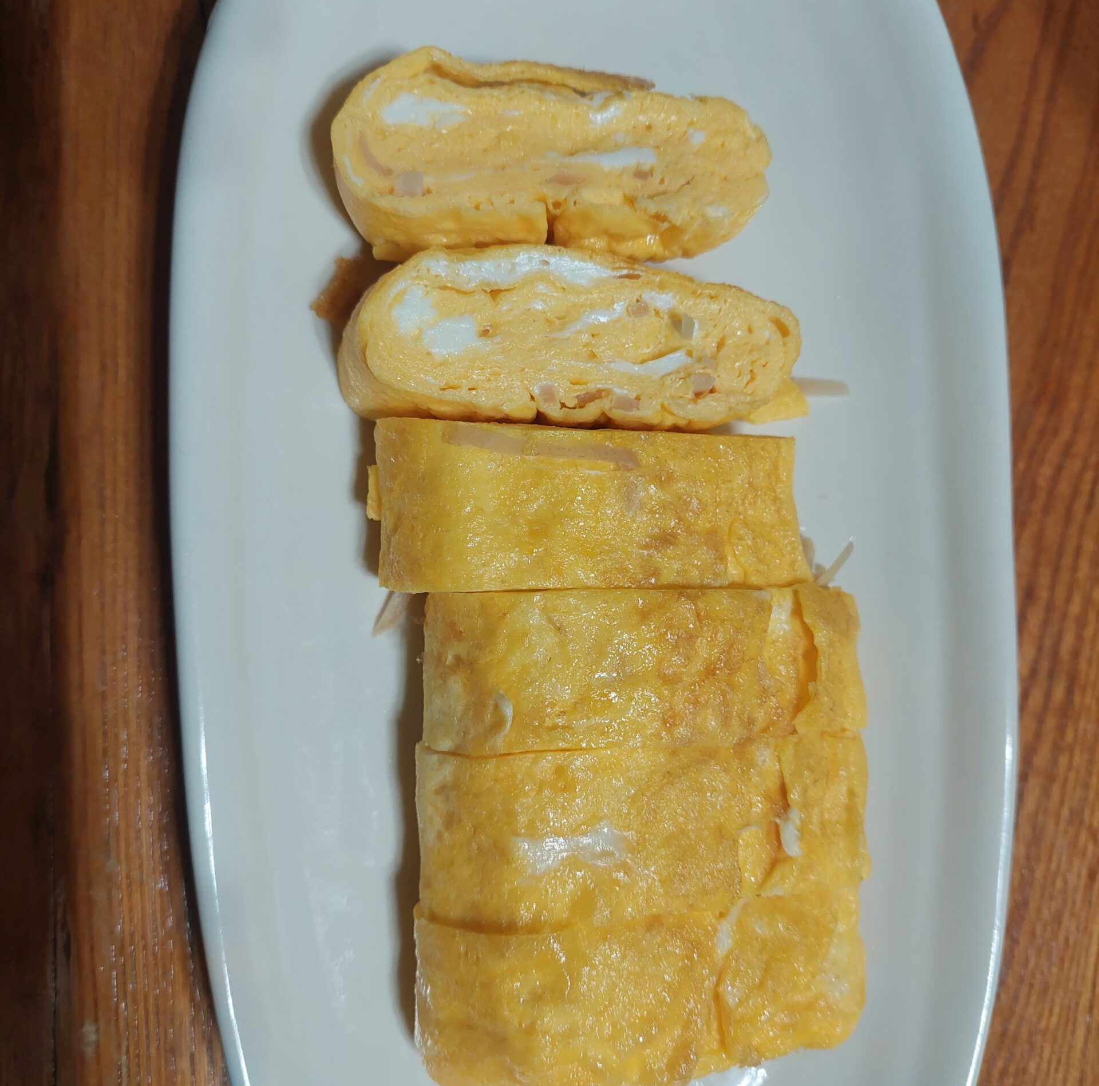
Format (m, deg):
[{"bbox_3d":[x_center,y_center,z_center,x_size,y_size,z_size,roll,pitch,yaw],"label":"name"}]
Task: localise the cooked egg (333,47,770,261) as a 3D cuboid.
[{"bbox_3d":[0.000,-0.078,0.207,0.083,0.030,0.028,7,90,-3],"label":"cooked egg"}]

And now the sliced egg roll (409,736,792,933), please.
[{"bbox_3d":[0.016,0.059,0.209,0.085,0.029,0.029,-2,90,-3],"label":"sliced egg roll"}]

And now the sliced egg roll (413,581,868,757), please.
[{"bbox_3d":[0.019,0.025,0.209,0.089,0.029,0.030,-2,90,-3],"label":"sliced egg roll"}]

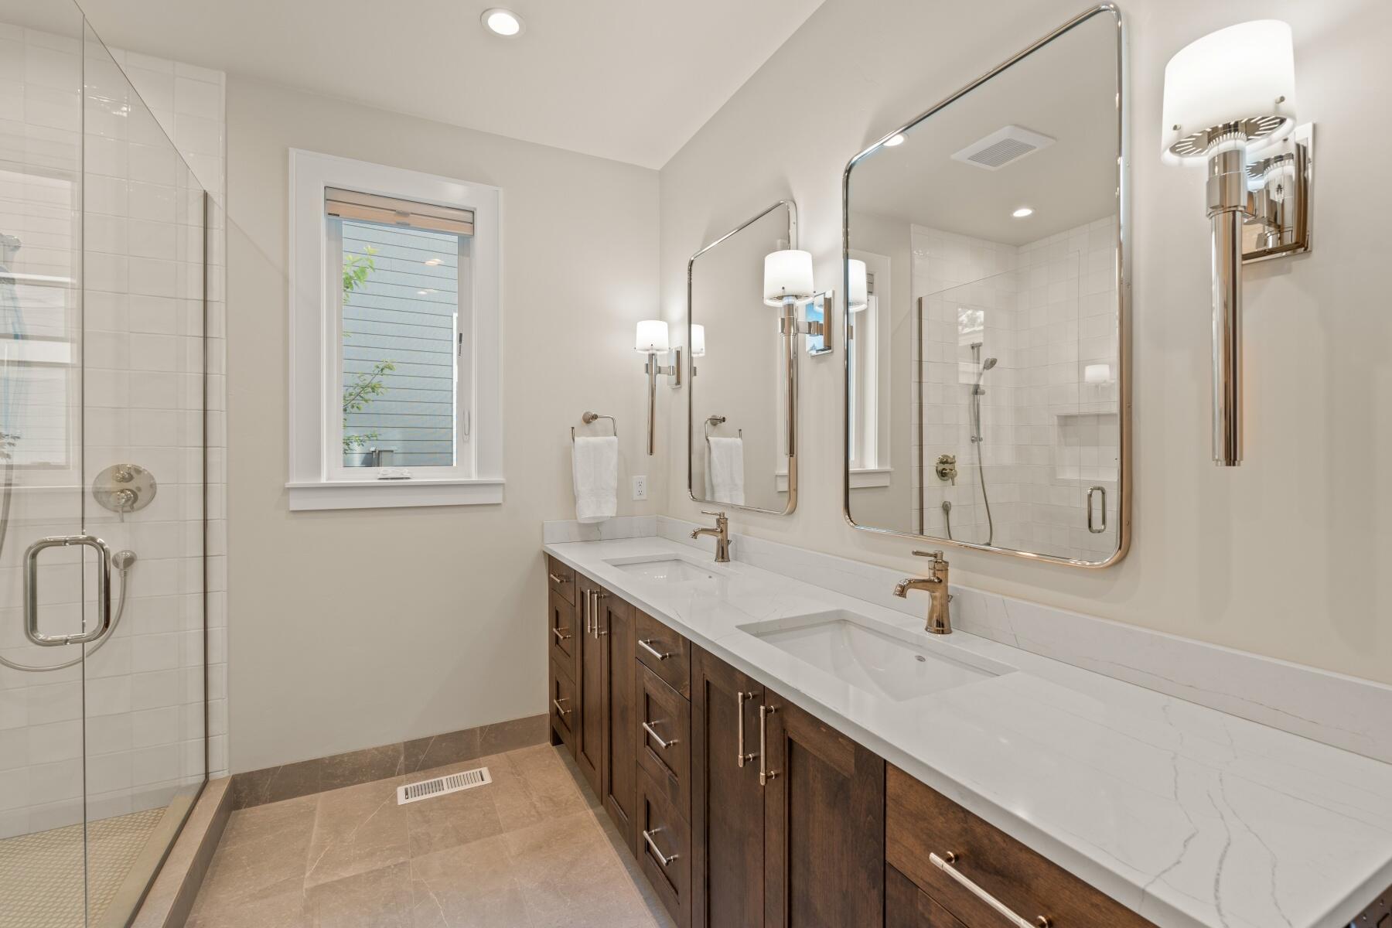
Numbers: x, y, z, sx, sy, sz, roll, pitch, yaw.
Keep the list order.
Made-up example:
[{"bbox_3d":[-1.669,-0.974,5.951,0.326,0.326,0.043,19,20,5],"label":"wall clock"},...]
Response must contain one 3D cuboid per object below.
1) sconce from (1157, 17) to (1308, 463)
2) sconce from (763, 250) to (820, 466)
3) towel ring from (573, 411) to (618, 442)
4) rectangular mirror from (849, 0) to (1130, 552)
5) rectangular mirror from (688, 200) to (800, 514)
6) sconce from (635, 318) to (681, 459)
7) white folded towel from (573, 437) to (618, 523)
[{"bbox_3d":[0.786,-0.293,0.901,0.201,0.596,0.154,0,1,-27],"label":"sconce"},{"bbox_3d":[0.302,-0.320,1.865,0.201,0.596,0.154,0,1,-27],"label":"sconce"},{"bbox_3d":[-0.479,-0.165,2.853,0.215,0.156,0.109,0,1,-27],"label":"towel ring"},{"bbox_3d":[0.607,-0.329,1.444,0.033,1.038,0.751,0,1,-27],"label":"rectangular mirror"},{"bbox_3d":[0.150,-0.352,2.355,0.033,1.031,0.755,0,1,-27],"label":"rectangular mirror"},{"bbox_3d":[-0.178,-0.335,2.820,0.201,0.596,0.154,0,1,-27],"label":"sconce"},{"bbox_3d":[-0.458,0.074,2.813,0.210,0.399,0.100,0,1,-27],"label":"white folded towel"}]

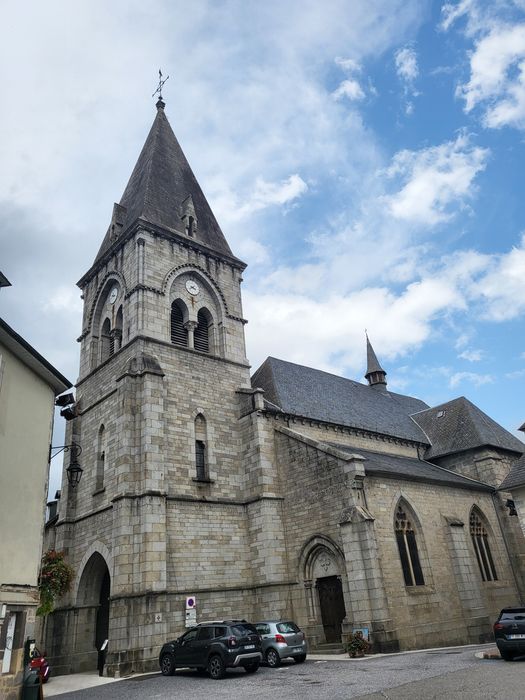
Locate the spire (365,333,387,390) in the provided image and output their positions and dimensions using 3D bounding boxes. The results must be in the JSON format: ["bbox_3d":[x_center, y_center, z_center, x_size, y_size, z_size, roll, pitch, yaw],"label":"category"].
[{"bbox_3d":[10.516,1.051,50.257,2.100,6.100,2.100,17,-33,-39],"label":"spire"}]

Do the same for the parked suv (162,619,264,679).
[{"bbox_3d":[-1.930,10.880,19.200,4.340,1.680,1.850,-27,-32,37],"label":"parked suv"}]

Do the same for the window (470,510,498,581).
[{"bbox_3d":[12.445,10.896,29.898,1.900,4.000,0.400,17,-33,-39],"label":"window"}]

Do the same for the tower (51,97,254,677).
[{"bbox_3d":[-6.716,-3.035,34.583,8.900,40.600,9.200,17,-33,-39],"label":"tower"}]

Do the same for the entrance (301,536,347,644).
[{"bbox_3d":[3.030,11.313,25.031,0.800,4.750,3.100,17,-33,-39],"label":"entrance"}]

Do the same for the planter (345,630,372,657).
[{"bbox_3d":[3.691,11.437,20.498,0.920,0.950,0.920,17,-33,-39],"label":"planter"}]

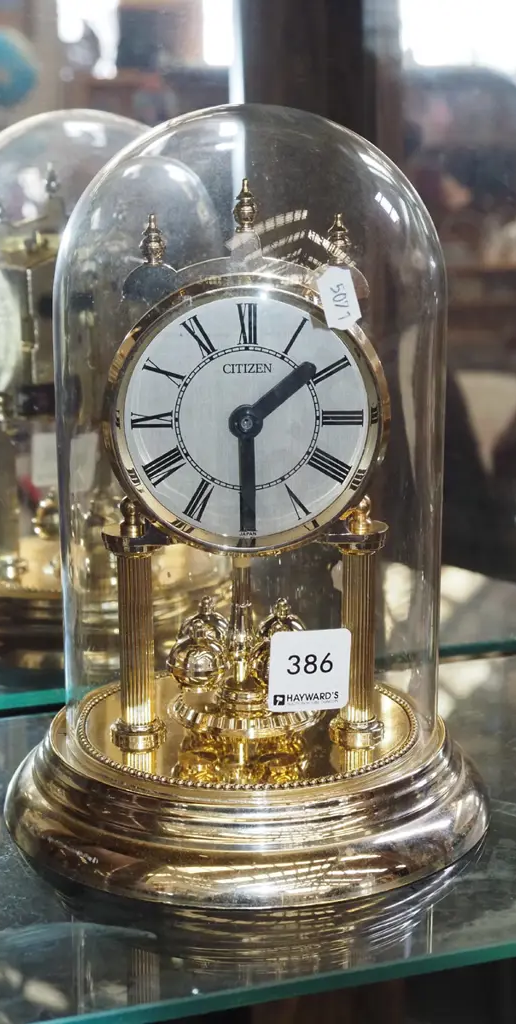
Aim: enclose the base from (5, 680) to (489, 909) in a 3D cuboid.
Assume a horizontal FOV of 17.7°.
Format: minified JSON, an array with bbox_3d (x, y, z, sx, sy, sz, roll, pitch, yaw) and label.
[{"bbox_3d":[-0.004,0.083,0.556,0.162,0.028,0.162,0,13,0],"label":"base"}]

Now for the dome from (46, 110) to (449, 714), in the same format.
[{"bbox_3d":[-0.002,-0.026,0.530,0.123,0.202,0.123,0,13,0],"label":"dome"}]

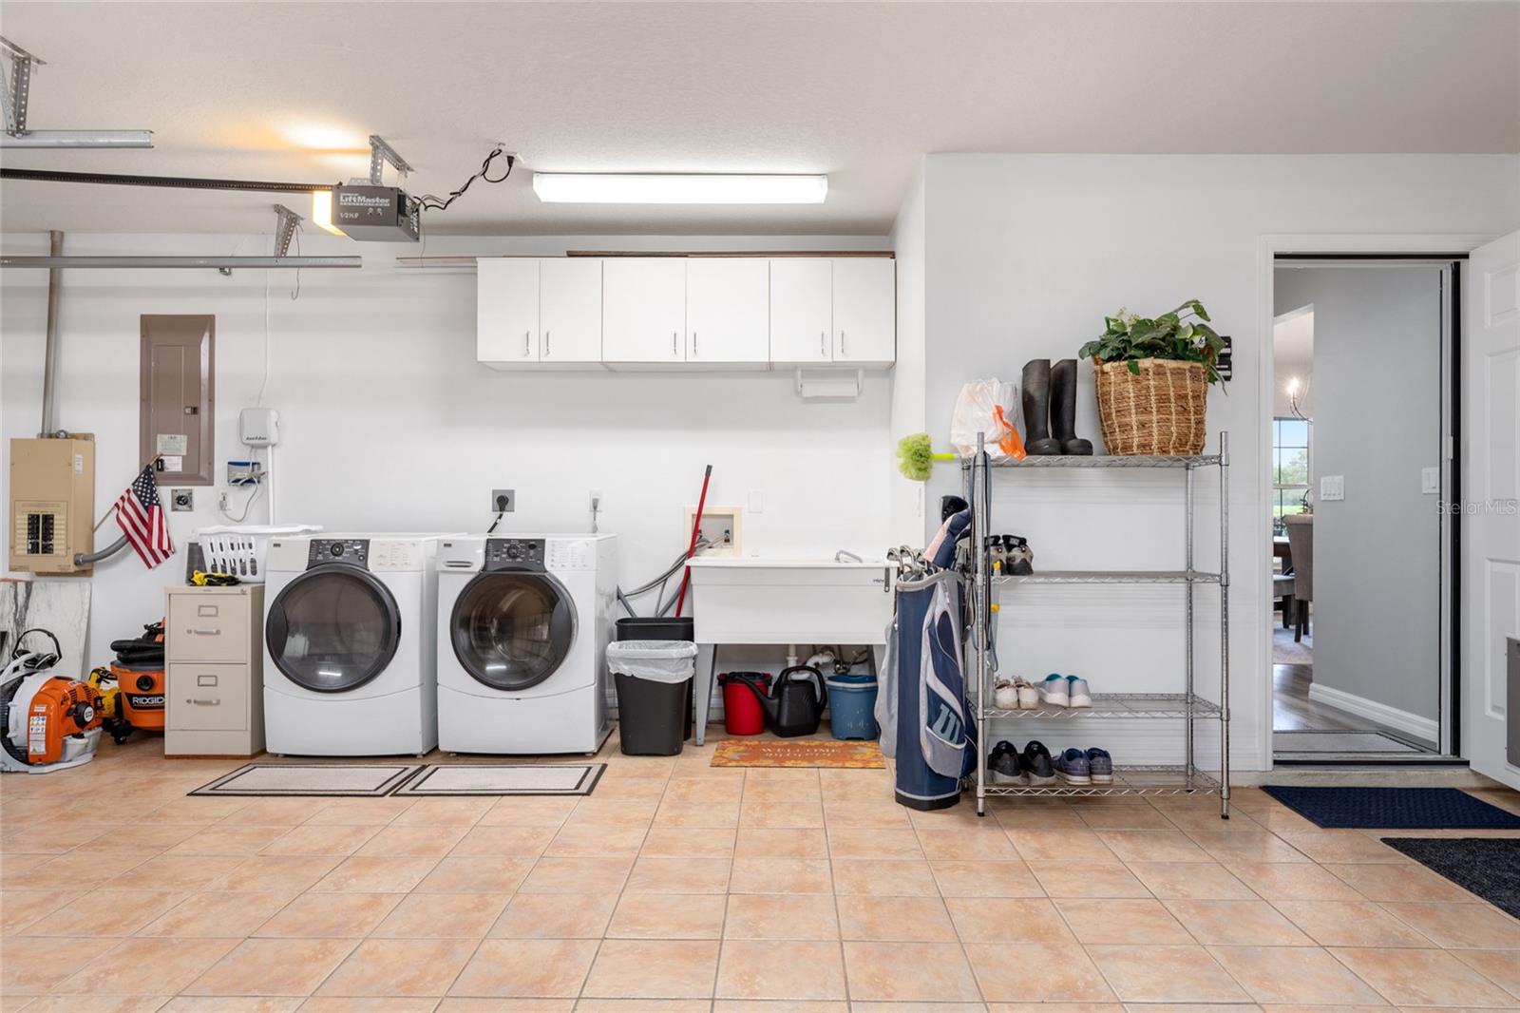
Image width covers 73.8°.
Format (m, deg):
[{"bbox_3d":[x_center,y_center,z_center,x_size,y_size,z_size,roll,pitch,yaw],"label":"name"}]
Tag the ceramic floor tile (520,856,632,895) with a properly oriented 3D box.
[{"bbox_3d":[-0.540,1.112,3.047,0.300,0.010,0.300,0,0,1],"label":"ceramic floor tile"}]

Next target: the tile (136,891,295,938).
[{"bbox_3d":[-1.471,1.121,2.777,0.304,0.010,0.304,0,0,1],"label":"tile"}]

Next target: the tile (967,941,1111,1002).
[{"bbox_3d":[0.664,1.122,2.437,0.302,0.010,0.302,0,0,1],"label":"tile"}]

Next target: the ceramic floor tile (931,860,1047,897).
[{"bbox_3d":[0.670,1.112,3.016,0.299,0.010,0.299,0,0,1],"label":"ceramic floor tile"}]

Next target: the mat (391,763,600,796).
[{"bbox_3d":[-1.035,1.105,4.115,0.763,0.008,0.472,0,0,1],"label":"mat"}]

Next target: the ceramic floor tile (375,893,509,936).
[{"bbox_3d":[-0.851,1.111,2.743,0.299,0.010,0.299,0,0,1],"label":"ceramic floor tile"}]

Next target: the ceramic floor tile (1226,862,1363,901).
[{"bbox_3d":[1.574,1.112,2.992,0.300,0.010,0.300,0,0,1],"label":"ceramic floor tile"}]

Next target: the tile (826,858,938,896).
[{"bbox_3d":[0.367,1.112,3.023,0.300,0.008,0.300,0,0,1],"label":"tile"}]

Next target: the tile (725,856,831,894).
[{"bbox_3d":[0.064,1.112,3.030,0.300,0.008,0.300,0,0,1],"label":"tile"}]

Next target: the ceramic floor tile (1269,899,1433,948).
[{"bbox_3d":[1.588,1.122,2.719,0.304,0.010,0.304,0,0,1],"label":"ceramic floor tile"}]

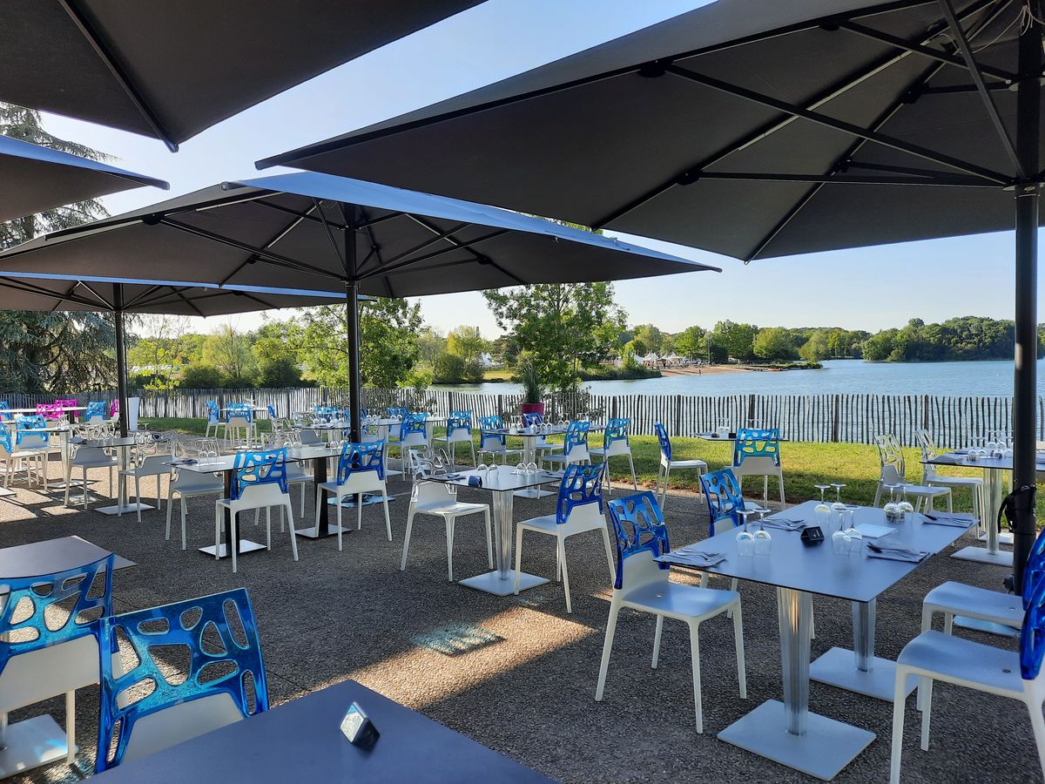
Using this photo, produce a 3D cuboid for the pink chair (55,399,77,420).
[{"bbox_3d":[-9.444,0.634,15.693,0.480,0.868,0.505,-3,3,-41],"label":"pink chair"}]

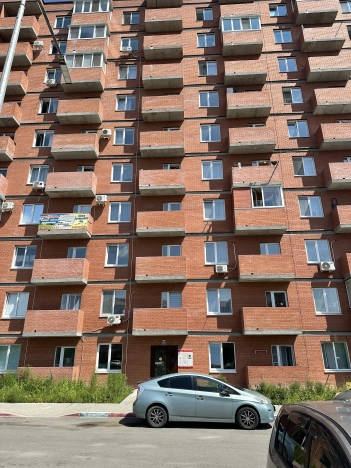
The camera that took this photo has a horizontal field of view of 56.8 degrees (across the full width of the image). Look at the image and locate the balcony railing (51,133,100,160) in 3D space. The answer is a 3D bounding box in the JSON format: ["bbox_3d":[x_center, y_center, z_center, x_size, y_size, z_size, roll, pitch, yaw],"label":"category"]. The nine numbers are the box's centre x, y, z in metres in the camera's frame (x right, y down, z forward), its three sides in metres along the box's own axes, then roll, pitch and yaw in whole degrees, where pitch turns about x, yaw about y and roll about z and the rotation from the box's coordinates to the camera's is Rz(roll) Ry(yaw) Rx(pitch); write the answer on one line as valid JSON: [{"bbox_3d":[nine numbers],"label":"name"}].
[{"bbox_3d":[-6.595,-5.821,21.613,2.924,1.302,0.888,-1,-20,3],"label":"balcony railing"}]

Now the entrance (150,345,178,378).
[{"bbox_3d":[-0.593,7.245,17.685,1.530,2.174,0.200,-1,-20,3],"label":"entrance"}]

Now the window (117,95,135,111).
[{"bbox_3d":[-3.639,-9.648,24.056,1.401,1.429,0.150,-1,-20,3],"label":"window"}]

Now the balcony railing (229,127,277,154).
[{"bbox_3d":[5.130,-6.279,21.900,2.950,1.381,0.947,-1,-20,3],"label":"balcony railing"}]

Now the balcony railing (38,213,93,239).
[{"bbox_3d":[-6.932,-0.489,20.453,3.019,1.332,0.947,-1,-20,3],"label":"balcony railing"}]

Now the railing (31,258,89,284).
[{"bbox_3d":[-6.793,2.257,19.185,2.997,1.372,0.816,-1,-20,3],"label":"railing"}]

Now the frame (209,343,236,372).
[{"bbox_3d":[2.561,6.700,17.608,1.383,1.454,0.150,-1,-20,3],"label":"frame"}]

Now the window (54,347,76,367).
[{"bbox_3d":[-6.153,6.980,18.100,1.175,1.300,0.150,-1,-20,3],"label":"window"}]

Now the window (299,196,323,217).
[{"bbox_3d":[8.436,-1.703,20.233,1.390,1.453,0.140,-1,-20,3],"label":"window"}]

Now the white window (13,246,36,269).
[{"bbox_3d":[-9.381,1.467,20.322,1.375,1.413,0.150,-1,-20,3],"label":"white window"}]

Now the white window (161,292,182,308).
[{"bbox_3d":[-0.186,3.971,18.146,1.173,1.385,0.160,-1,-20,3],"label":"white window"}]

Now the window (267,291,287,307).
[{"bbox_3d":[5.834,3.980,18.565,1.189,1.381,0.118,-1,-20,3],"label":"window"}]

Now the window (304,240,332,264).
[{"bbox_3d":[8.447,1.035,19.217,1.390,1.453,0.140,-1,-20,3],"label":"window"}]

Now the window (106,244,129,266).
[{"bbox_3d":[-3.436,1.277,19.331,1.370,1.400,0.160,-1,-20,3],"label":"window"}]

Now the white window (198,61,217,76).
[{"bbox_3d":[2.424,-12.516,24.598,1.390,1.453,0.140,-1,-20,3],"label":"white window"}]

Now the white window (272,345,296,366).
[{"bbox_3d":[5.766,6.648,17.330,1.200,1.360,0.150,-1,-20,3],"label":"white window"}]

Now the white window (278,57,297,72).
[{"bbox_3d":[8.540,-12.764,24.559,1.358,1.413,0.150,-1,-20,3],"label":"white window"}]

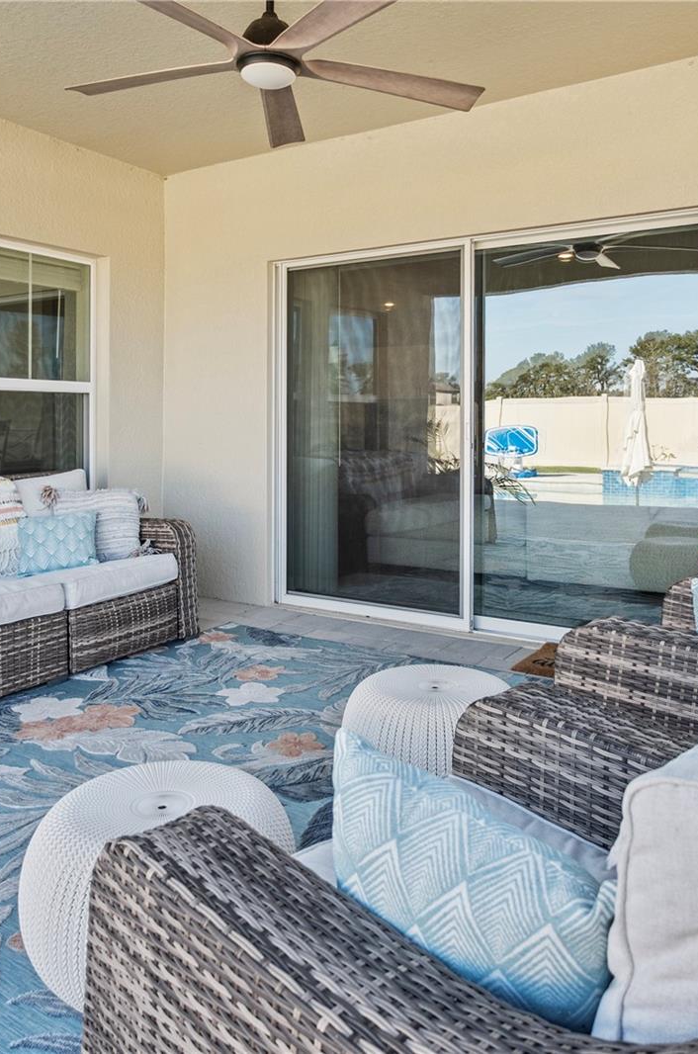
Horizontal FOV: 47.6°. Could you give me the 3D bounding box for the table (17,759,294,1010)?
[{"bbox_3d":[-0.390,0.714,1.662,0.560,0.310,0.560,1,7,0],"label":"table"}]

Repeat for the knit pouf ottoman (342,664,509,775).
[{"bbox_3d":[0.264,0.625,2.462,0.560,0.310,0.560,1,7,0],"label":"knit pouf ottoman"}]

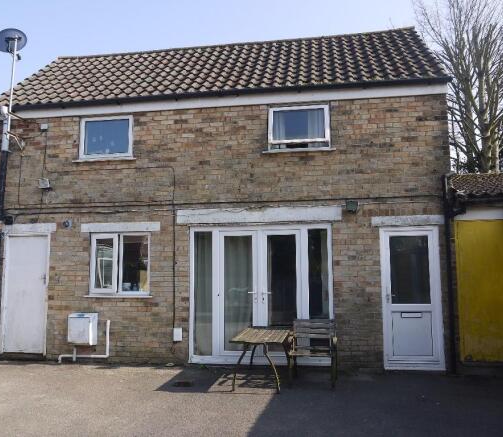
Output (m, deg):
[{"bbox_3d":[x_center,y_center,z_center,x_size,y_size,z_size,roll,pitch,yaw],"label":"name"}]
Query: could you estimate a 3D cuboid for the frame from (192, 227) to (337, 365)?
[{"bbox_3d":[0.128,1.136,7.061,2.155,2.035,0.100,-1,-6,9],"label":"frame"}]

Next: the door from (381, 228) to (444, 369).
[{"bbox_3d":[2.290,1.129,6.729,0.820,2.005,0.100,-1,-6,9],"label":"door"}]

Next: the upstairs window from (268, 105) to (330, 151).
[{"bbox_3d":[0.727,-1.383,7.185,0.930,0.675,0.160,-1,-6,9],"label":"upstairs window"}]

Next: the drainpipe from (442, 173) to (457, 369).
[{"bbox_3d":[2.777,0.742,6.594,0.080,2.770,0.080,-1,-6,9],"label":"drainpipe"}]

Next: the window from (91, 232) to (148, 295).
[{"bbox_3d":[-2.068,0.710,7.436,1.000,0.965,0.100,-1,-6,9],"label":"window"}]

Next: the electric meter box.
[{"bbox_3d":[-2.586,1.708,7.264,0.365,0.450,0.240,-1,-6,9],"label":"electric meter box"}]

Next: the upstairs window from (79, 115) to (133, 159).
[{"bbox_3d":[-2.362,-1.314,7.699,0.915,0.690,0.090,-1,-6,9],"label":"upstairs window"}]

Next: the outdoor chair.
[{"bbox_3d":[0.796,1.732,6.099,0.590,0.767,0.600,-1,-6,9],"label":"outdoor chair"}]

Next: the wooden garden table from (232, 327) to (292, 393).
[{"bbox_3d":[0.150,1.808,6.032,0.610,0.607,1.150,-1,-6,9],"label":"wooden garden table"}]

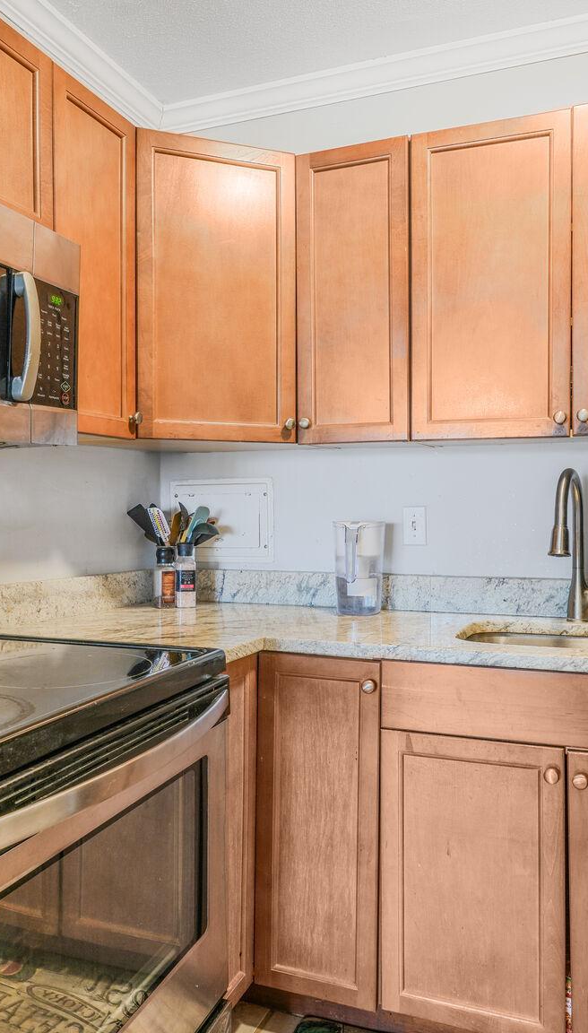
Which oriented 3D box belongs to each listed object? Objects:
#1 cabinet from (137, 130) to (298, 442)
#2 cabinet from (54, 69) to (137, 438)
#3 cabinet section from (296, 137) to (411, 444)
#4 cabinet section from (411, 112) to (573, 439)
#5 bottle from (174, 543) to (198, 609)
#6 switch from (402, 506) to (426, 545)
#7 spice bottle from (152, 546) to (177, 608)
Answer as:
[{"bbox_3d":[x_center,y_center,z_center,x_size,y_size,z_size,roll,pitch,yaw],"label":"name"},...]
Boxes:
[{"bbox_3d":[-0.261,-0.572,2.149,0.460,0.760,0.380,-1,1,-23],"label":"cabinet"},{"bbox_3d":[-0.579,-0.564,1.801,0.300,0.760,0.308,0,1,21],"label":"cabinet"},{"bbox_3d":[0.203,-0.574,2.142,0.301,0.760,0.300,0,1,21],"label":"cabinet section"},{"bbox_3d":[0.525,-0.574,2.018,0.376,0.760,0.300,0,1,21],"label":"cabinet section"},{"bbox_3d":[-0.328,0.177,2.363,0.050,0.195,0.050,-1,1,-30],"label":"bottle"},{"bbox_3d":[0.347,0.028,2.241,0.068,0.113,0.012,0,1,21],"label":"switch"},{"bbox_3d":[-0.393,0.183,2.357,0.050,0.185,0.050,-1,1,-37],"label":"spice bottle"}]

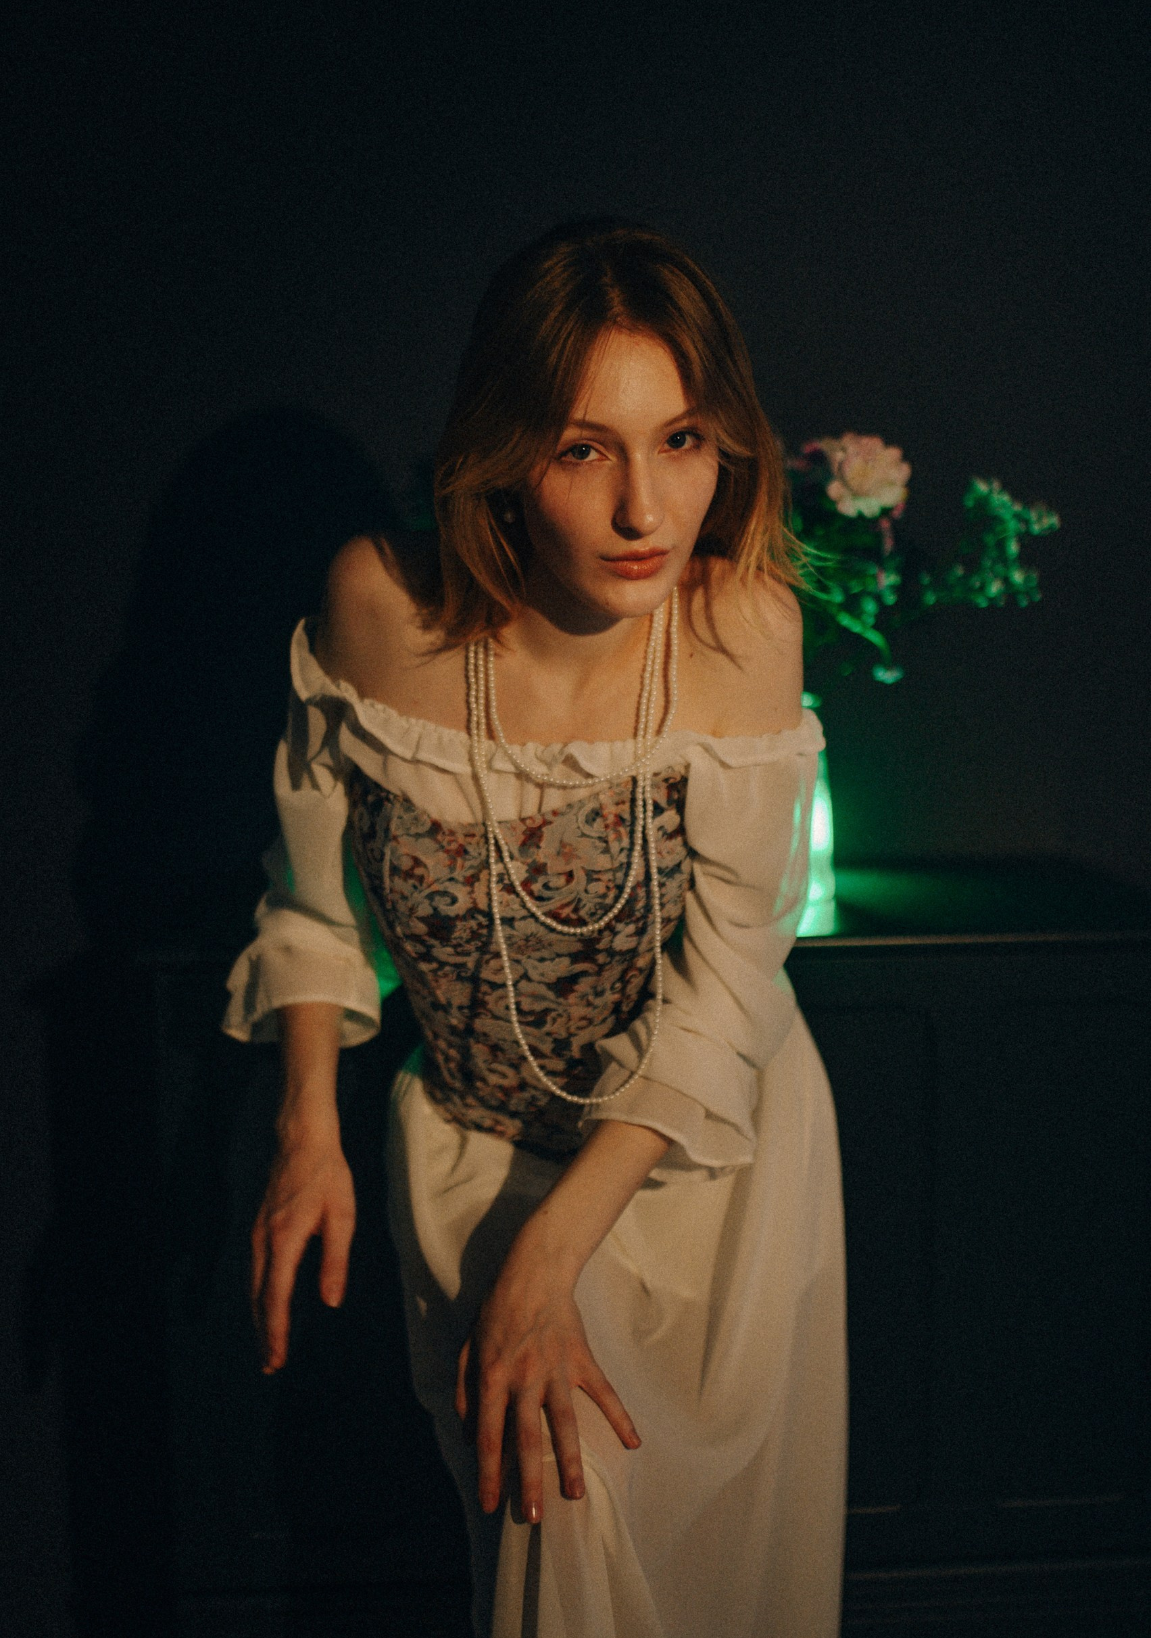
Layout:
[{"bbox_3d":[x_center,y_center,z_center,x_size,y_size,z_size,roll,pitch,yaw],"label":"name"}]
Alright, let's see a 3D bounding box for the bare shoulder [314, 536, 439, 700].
[{"bbox_3d":[-0.148,-0.150,1.260,0.098,0.122,0.110,0,7,6],"label":"bare shoulder"}]

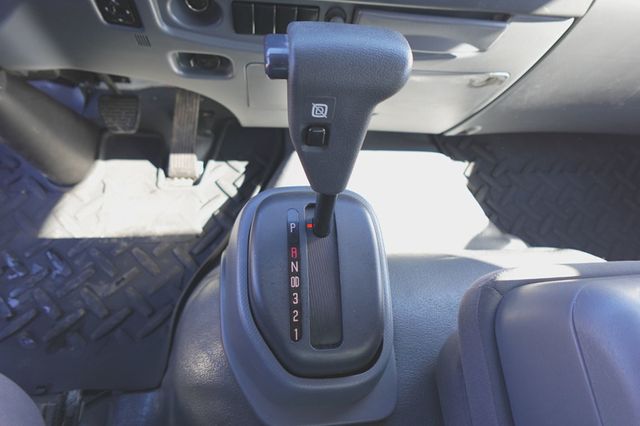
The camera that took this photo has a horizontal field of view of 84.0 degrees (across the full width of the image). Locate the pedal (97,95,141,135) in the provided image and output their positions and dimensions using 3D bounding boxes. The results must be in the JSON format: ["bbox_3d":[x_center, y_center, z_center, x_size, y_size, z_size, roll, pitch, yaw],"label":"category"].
[{"bbox_3d":[-0.419,-0.208,0.757,0.084,0.078,0.026,-1,8,0],"label":"pedal"}]

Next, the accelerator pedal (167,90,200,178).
[{"bbox_3d":[-0.294,-0.177,0.788,0.057,0.028,0.212,-1,81,0],"label":"accelerator pedal"}]

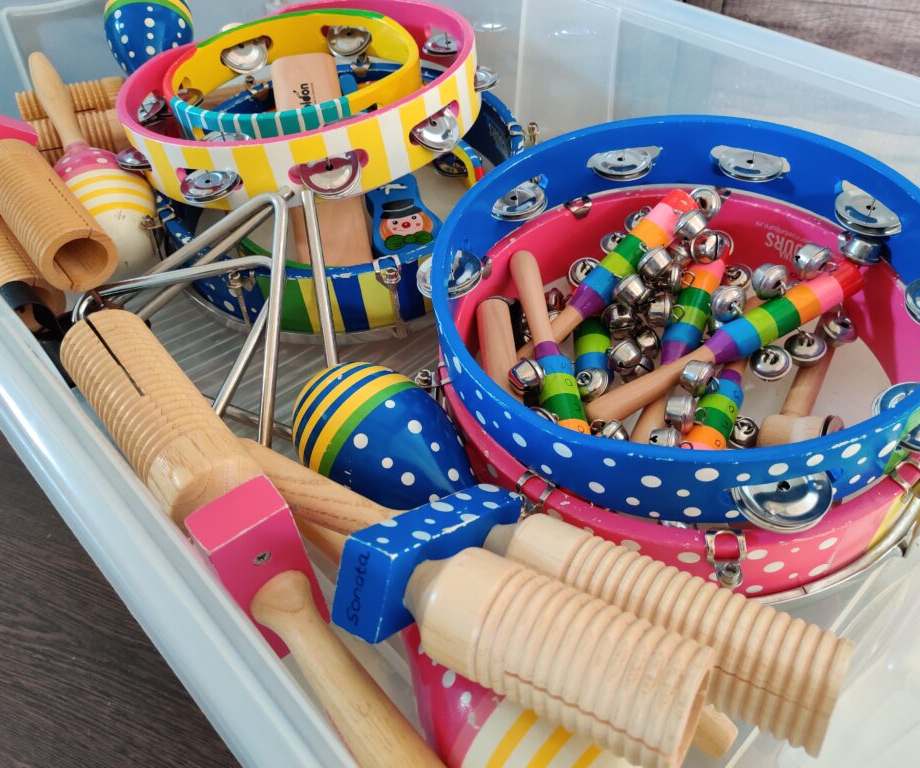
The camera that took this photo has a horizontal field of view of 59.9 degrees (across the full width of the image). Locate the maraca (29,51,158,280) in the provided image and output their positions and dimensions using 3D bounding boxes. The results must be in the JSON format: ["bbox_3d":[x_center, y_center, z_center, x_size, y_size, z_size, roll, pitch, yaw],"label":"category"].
[{"bbox_3d":[-0.276,-0.170,0.577,0.065,0.065,0.236,-25,64,-16],"label":"maraca"}]

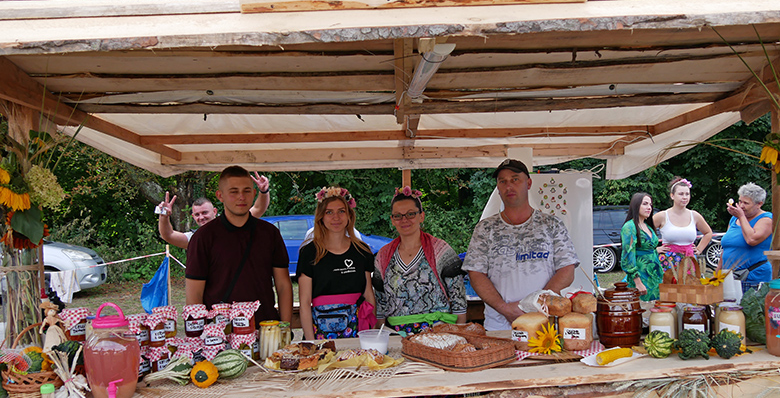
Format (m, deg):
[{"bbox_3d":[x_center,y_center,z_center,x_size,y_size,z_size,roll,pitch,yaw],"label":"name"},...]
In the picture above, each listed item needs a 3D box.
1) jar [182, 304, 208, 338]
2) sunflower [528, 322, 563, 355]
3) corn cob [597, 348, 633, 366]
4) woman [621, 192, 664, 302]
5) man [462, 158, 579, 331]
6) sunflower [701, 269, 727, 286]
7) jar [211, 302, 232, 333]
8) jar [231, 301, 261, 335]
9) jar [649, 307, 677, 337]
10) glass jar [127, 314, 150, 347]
[{"bbox_3d":[-0.767,0.482,2.490,0.100,0.118,0.100,-2,1,-14],"label":"jar"},{"bbox_3d":[0.582,0.524,2.361,0.125,0.118,0.055,-2,-12,8],"label":"sunflower"},{"bbox_3d":[0.802,0.558,2.235,0.157,0.041,0.041,-3,1,-28],"label":"corn cob"},{"bbox_3d":[2.254,0.751,5.610,0.430,1.610,0.290,-3,1,-41],"label":"woman"},{"bbox_3d":[0.640,0.704,3.098,0.570,1.800,0.360,-2,1,6],"label":"man"},{"bbox_3d":[1.291,0.315,2.520,0.105,0.070,0.090,-2,1,3],"label":"sunflower"},{"bbox_3d":[-0.699,0.502,2.620,0.095,0.115,0.095,-3,2,-20],"label":"jar"},{"bbox_3d":[-0.584,0.481,2.550,0.107,0.118,0.105,-2,1,-5],"label":"jar"},{"bbox_3d":[1.056,0.503,2.445,0.103,0.148,0.103,-2,1,14],"label":"jar"},{"bbox_3d":[-0.958,0.502,2.410,0.090,0.112,0.090,-3,2,-37],"label":"glass jar"}]

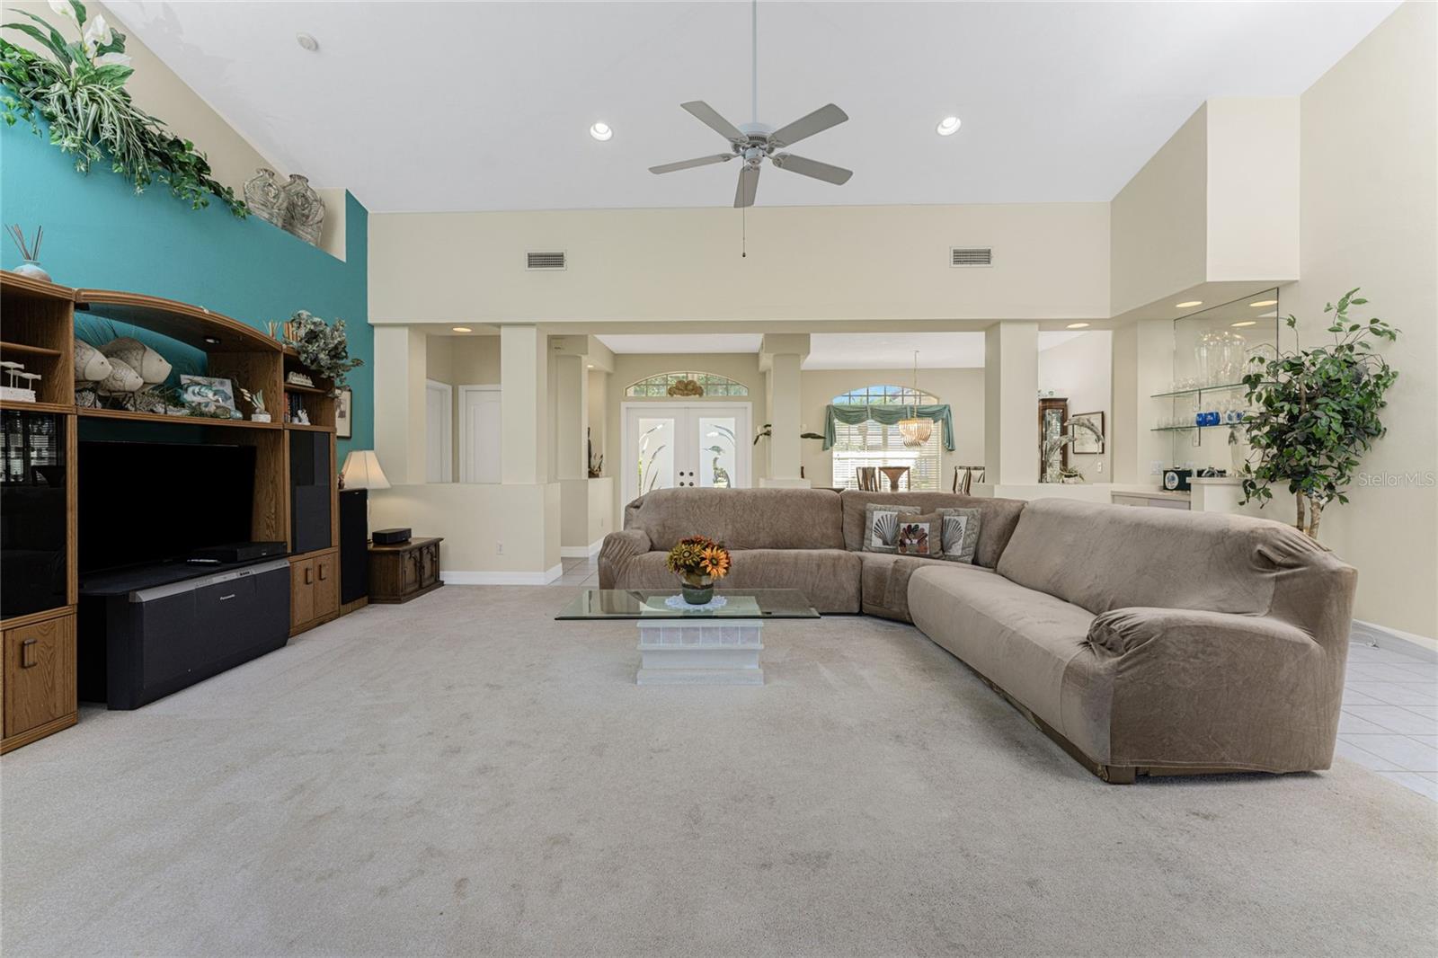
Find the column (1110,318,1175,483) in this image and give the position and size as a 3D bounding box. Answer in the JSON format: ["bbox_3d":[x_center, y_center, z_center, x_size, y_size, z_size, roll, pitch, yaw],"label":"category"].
[{"bbox_3d":[4.178,-0.735,5.515,0.360,1.560,0.360,0,1,1],"label":"column"}]

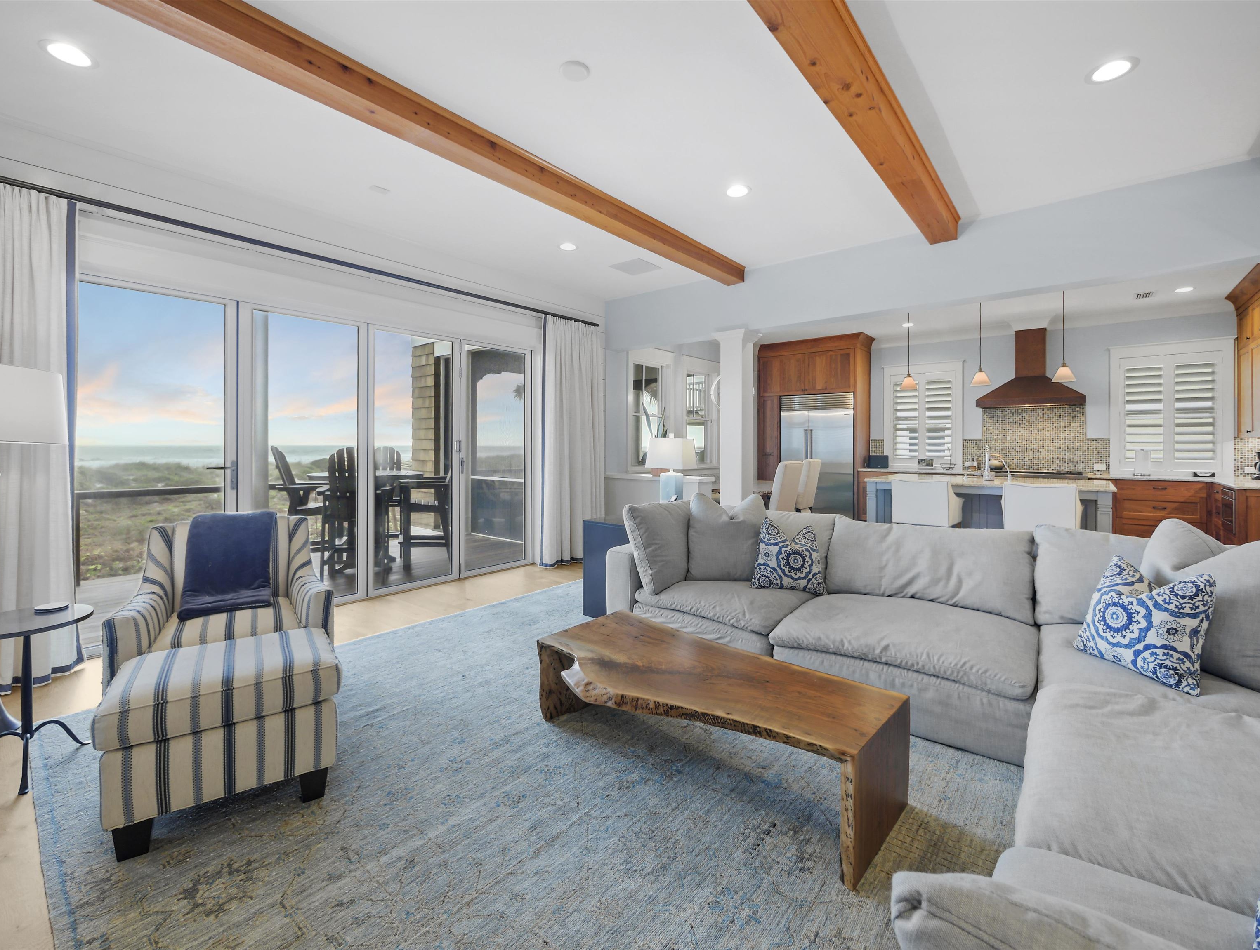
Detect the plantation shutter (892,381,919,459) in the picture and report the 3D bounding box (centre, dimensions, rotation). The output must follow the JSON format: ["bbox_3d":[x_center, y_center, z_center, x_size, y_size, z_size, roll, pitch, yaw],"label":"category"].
[{"bbox_3d":[4.426,-0.887,8.242,0.394,1.250,0.060,1,2,39],"label":"plantation shutter"}]

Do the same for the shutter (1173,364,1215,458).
[{"bbox_3d":[6.941,-0.770,6.305,0.377,1.212,0.060,1,2,39],"label":"shutter"}]

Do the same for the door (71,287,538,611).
[{"bbox_3d":[-2.240,-0.115,4.346,0.120,2.310,3.483,1,2,41],"label":"door"}]

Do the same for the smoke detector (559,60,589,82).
[{"bbox_3d":[-0.268,-1.968,2.500,0.145,0.035,0.145,0,3,0],"label":"smoke detector"}]

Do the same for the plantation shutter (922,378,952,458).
[{"bbox_3d":[4.878,-0.906,8.107,0.432,1.257,0.060,1,2,38],"label":"plantation shutter"}]

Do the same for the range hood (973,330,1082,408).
[{"bbox_3d":[5.652,-1.511,7.247,1.215,1.082,0.606,1,2,38],"label":"range hood"}]

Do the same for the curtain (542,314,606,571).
[{"bbox_3d":[-0.649,-0.398,6.086,0.175,2.802,0.979,1,2,40],"label":"curtain"}]

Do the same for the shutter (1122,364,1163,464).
[{"bbox_3d":[6.588,-0.778,6.577,0.396,1.239,0.060,1,2,39],"label":"shutter"}]

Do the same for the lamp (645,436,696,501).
[{"bbox_3d":[0.343,0.006,4.316,0.387,0.690,0.209,1,2,39],"label":"lamp"}]

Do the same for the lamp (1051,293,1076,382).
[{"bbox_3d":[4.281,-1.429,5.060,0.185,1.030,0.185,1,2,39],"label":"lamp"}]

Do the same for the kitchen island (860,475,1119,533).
[{"bbox_3d":[4.178,0.536,6.024,2.209,0.941,1.491,1,2,38],"label":"kitchen island"}]

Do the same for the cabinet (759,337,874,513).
[{"bbox_3d":[3.181,-0.726,8.897,1.757,3.131,0.875,1,2,38],"label":"cabinet"}]

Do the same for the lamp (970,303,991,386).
[{"bbox_3d":[4.183,-1.548,6.105,0.245,0.989,0.245,1,2,38],"label":"lamp"}]

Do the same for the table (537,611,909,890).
[{"bbox_3d":[0.286,0.975,2.107,1.423,0.388,0.574,1,2,41],"label":"table"}]

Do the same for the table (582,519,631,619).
[{"bbox_3d":[0.093,0.735,4.198,0.582,0.757,0.736,1,2,39],"label":"table"}]

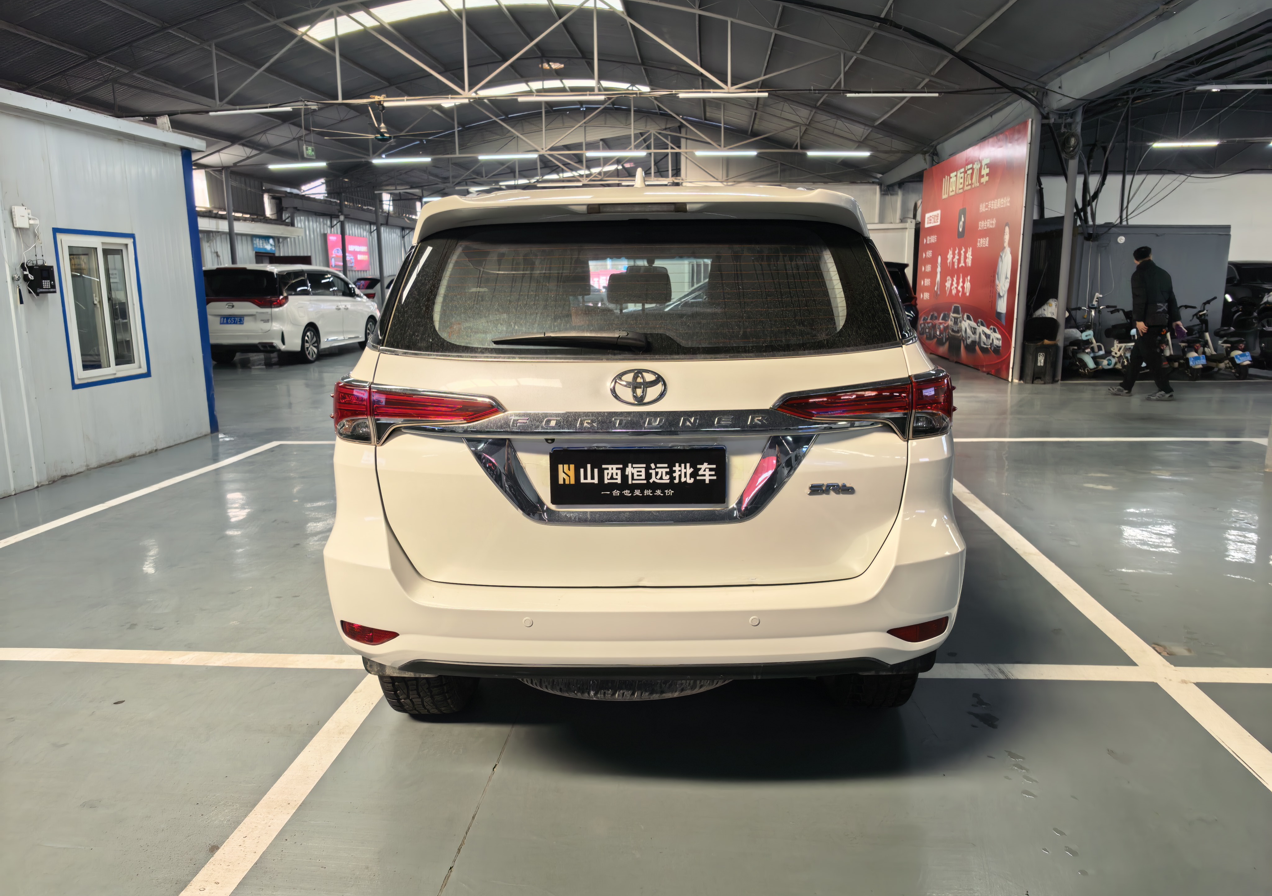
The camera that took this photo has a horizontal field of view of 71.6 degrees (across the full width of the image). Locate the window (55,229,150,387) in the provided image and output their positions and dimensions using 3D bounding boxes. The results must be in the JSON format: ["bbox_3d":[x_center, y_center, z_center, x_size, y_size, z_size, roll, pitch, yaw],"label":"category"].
[{"bbox_3d":[-4.594,-1.218,7.650,0.090,1.300,1.030,0,11,5],"label":"window"}]

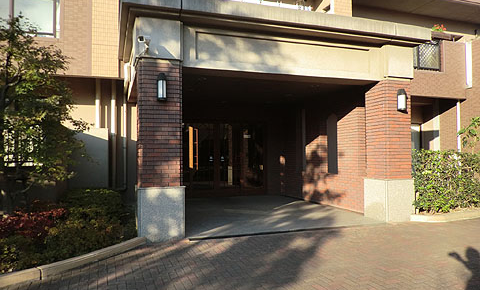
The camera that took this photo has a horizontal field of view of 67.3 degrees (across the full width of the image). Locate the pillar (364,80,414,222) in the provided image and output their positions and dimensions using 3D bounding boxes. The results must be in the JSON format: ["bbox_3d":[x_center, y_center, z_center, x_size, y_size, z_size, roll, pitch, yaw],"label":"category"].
[{"bbox_3d":[3.197,0.103,7.761,0.720,2.958,0.700,0,-1,-19],"label":"pillar"}]

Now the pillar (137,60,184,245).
[{"bbox_3d":[-1.368,0.083,6.158,0.740,2.941,0.700,0,-1,-19],"label":"pillar"}]

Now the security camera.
[{"bbox_3d":[-1.499,-1.629,5.619,0.095,0.090,0.200,-1,12,17],"label":"security camera"}]

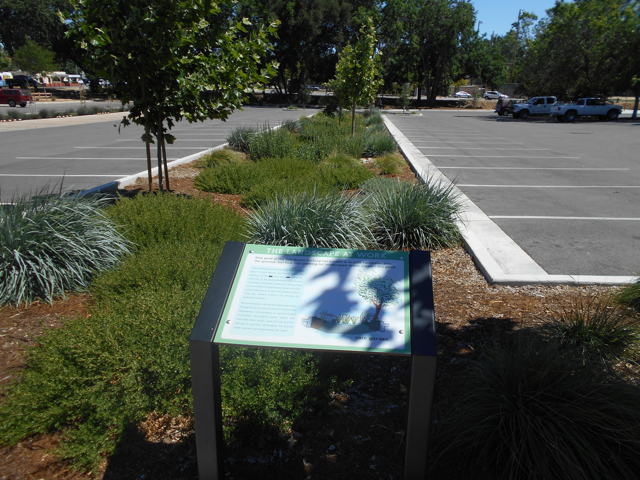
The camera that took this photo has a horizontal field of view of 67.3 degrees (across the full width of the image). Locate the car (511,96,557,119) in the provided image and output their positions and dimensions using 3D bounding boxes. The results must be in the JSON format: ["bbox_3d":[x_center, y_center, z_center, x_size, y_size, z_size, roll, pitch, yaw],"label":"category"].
[{"bbox_3d":[21.770,-12.651,46.000,5.900,1.980,2.000,1,16,4],"label":"car"}]

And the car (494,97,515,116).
[{"bbox_3d":[21.758,-14.769,53.500,3.900,1.780,1.750,1,16,4],"label":"car"}]

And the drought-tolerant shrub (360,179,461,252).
[{"bbox_3d":[1.035,-0.345,5.394,1.120,0.750,1.120,2,16,5],"label":"drought-tolerant shrub"}]

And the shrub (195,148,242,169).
[{"bbox_3d":[-2.398,-1.925,11.186,1.080,0.450,1.050,2,16,5],"label":"shrub"}]

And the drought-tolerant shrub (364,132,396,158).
[{"bbox_3d":[1.789,-2.895,14.359,1.020,0.700,1.020,2,16,5],"label":"drought-tolerant shrub"}]

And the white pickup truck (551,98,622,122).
[{"bbox_3d":[22.773,-11.105,41.000,5.100,1.840,1.850,1,16,4],"label":"white pickup truck"}]

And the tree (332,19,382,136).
[{"bbox_3d":[1.530,-6.446,19.210,2.000,4.750,2.000,2,16,5],"label":"tree"}]

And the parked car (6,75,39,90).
[{"bbox_3d":[-42.775,-22.608,69.000,4.950,1.750,1.850,6,17,20],"label":"parked car"}]

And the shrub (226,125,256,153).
[{"bbox_3d":[-2.388,-3.065,14.515,0.950,0.780,0.950,2,16,5],"label":"shrub"}]

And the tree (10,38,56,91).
[{"bbox_3d":[-34.025,-20.693,58.000,4.500,6.900,4.500,2,16,5],"label":"tree"}]

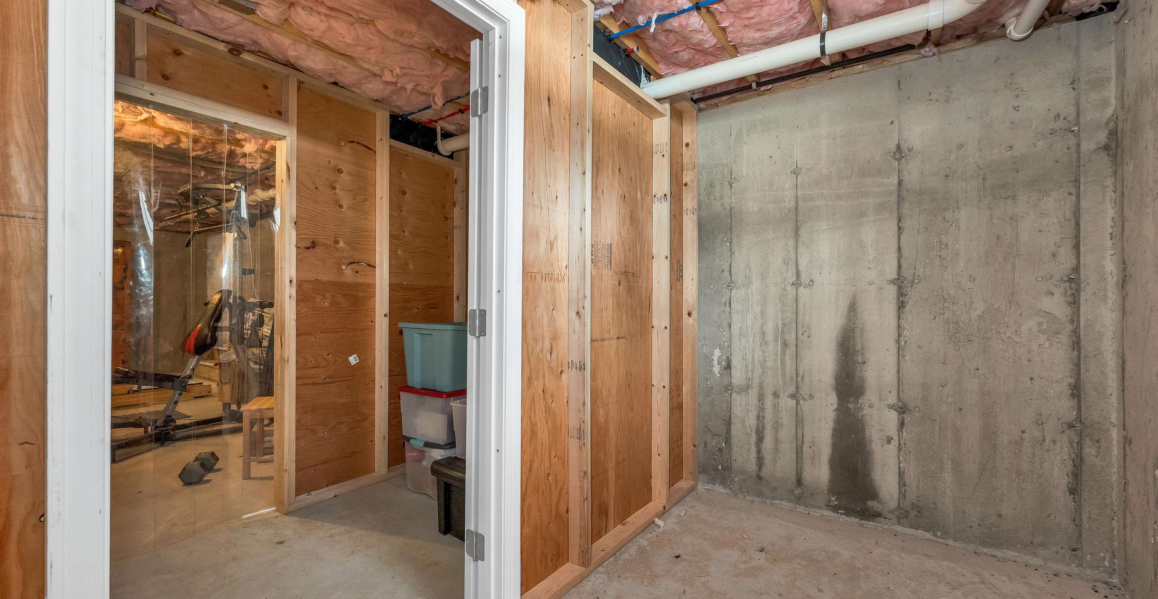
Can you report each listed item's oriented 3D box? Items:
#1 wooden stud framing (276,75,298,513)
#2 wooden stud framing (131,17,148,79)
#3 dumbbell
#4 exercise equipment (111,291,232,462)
[{"bbox_3d":[-1.586,-0.028,2.445,0.100,2.345,0.060,0,0,36],"label":"wooden stud framing"},{"bbox_3d":[-1.929,-1.080,1.976,0.089,0.262,0.038,0,0,36],"label":"wooden stud framing"},{"bbox_3d":[-2.458,1.085,2.922,0.138,0.120,0.290,0,0,-25],"label":"dumbbell"},{"bbox_3d":[-3.270,0.540,3.470,0.460,1.220,1.150,0,0,12],"label":"exercise equipment"}]

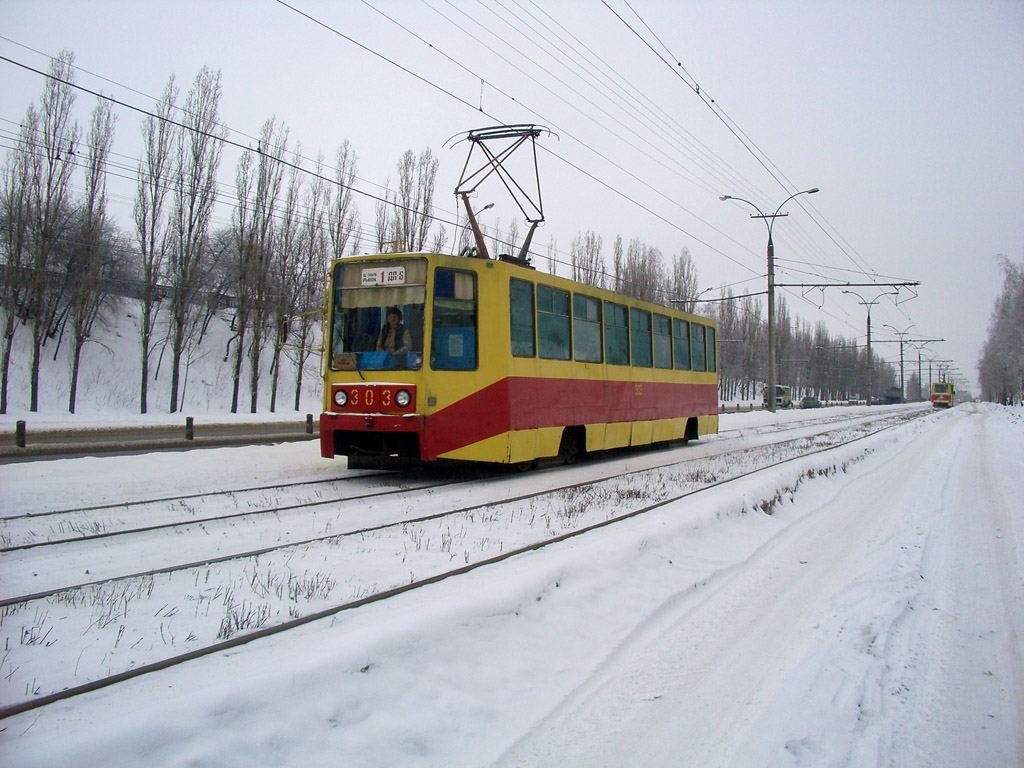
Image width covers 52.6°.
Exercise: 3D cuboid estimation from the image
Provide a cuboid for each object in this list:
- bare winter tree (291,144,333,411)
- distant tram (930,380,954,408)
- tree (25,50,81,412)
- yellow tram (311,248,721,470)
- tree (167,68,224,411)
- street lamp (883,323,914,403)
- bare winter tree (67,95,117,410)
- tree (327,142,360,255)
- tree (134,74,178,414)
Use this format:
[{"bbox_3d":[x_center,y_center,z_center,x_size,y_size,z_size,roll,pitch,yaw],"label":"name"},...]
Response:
[{"bbox_3d":[-14.097,-7.259,72.798,2.810,18.320,2.810,0,-1,-11],"label":"bare winter tree"},{"bbox_3d":[54.364,1.476,130.600,2.550,3.000,14.600,0,-1,24],"label":"distant tram"},{"bbox_3d":[-23.396,-7.752,52.718,2.610,18.460,2.610,1,-1,-24],"label":"tree"},{"bbox_3d":[1.299,-0.136,19.691,2.550,2.950,14.600,0,-1,25],"label":"yellow tram"},{"bbox_3d":[-18.877,-8.604,61.755,3.170,20.670,3.170,0,-1,-17],"label":"tree"},{"bbox_3d":[56.960,-2.892,152.000,4.600,11.700,0.500,0,-1,24],"label":"street lamp"},{"bbox_3d":[-22.327,-6.810,54.975,2.420,16.700,2.420,1,-1,-22],"label":"bare winter tree"},{"bbox_3d":[-12.732,-8.187,77.773,2.570,20.210,2.570,0,-1,-9],"label":"tree"},{"bbox_3d":[-20.447,-8.052,59.552,2.400,19.500,2.400,0,-1,-19],"label":"tree"}]

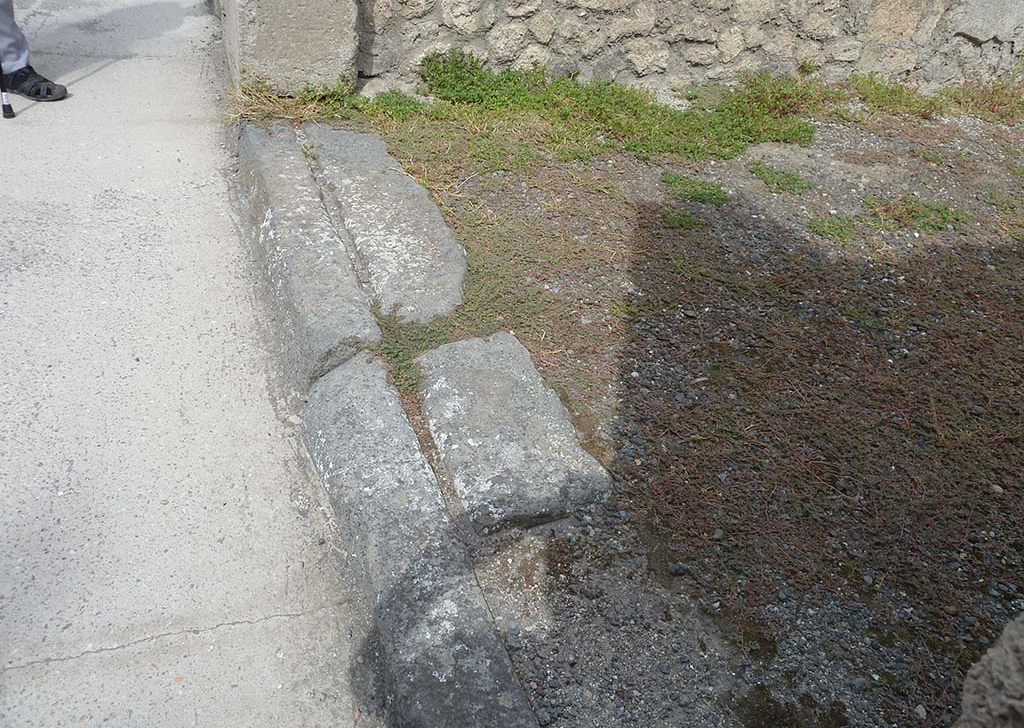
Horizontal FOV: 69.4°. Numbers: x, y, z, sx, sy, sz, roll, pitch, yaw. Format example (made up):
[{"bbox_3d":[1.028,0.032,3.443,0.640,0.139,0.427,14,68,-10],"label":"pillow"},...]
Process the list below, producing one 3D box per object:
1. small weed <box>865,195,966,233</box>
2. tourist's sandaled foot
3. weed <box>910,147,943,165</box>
[{"bbox_3d":[1.895,-0.707,3.474,0.420,0.060,0.330,27,40,22],"label":"small weed"},{"bbox_3d":[-2.321,-1.371,3.589,0.290,0.110,0.110,8,37,-2],"label":"tourist's sandaled foot"},{"bbox_3d":[2.374,-1.194,4.235,0.155,0.045,0.140,26,40,21],"label":"weed"}]

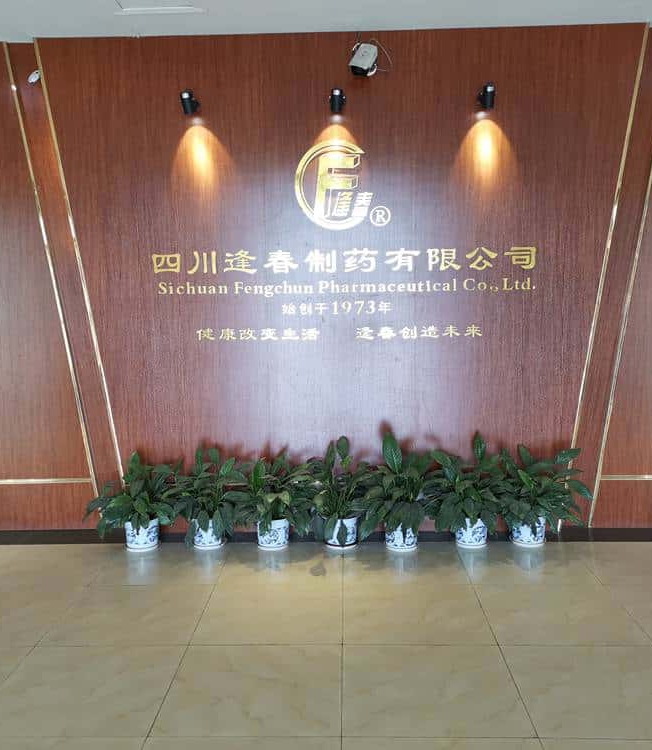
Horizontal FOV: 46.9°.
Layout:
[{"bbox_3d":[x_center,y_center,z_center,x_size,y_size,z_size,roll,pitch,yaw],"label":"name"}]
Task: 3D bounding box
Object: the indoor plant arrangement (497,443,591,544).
[{"bbox_3d":[1.133,0.661,3.908,0.510,0.600,0.400,-1,6,2],"label":"indoor plant arrangement"}]

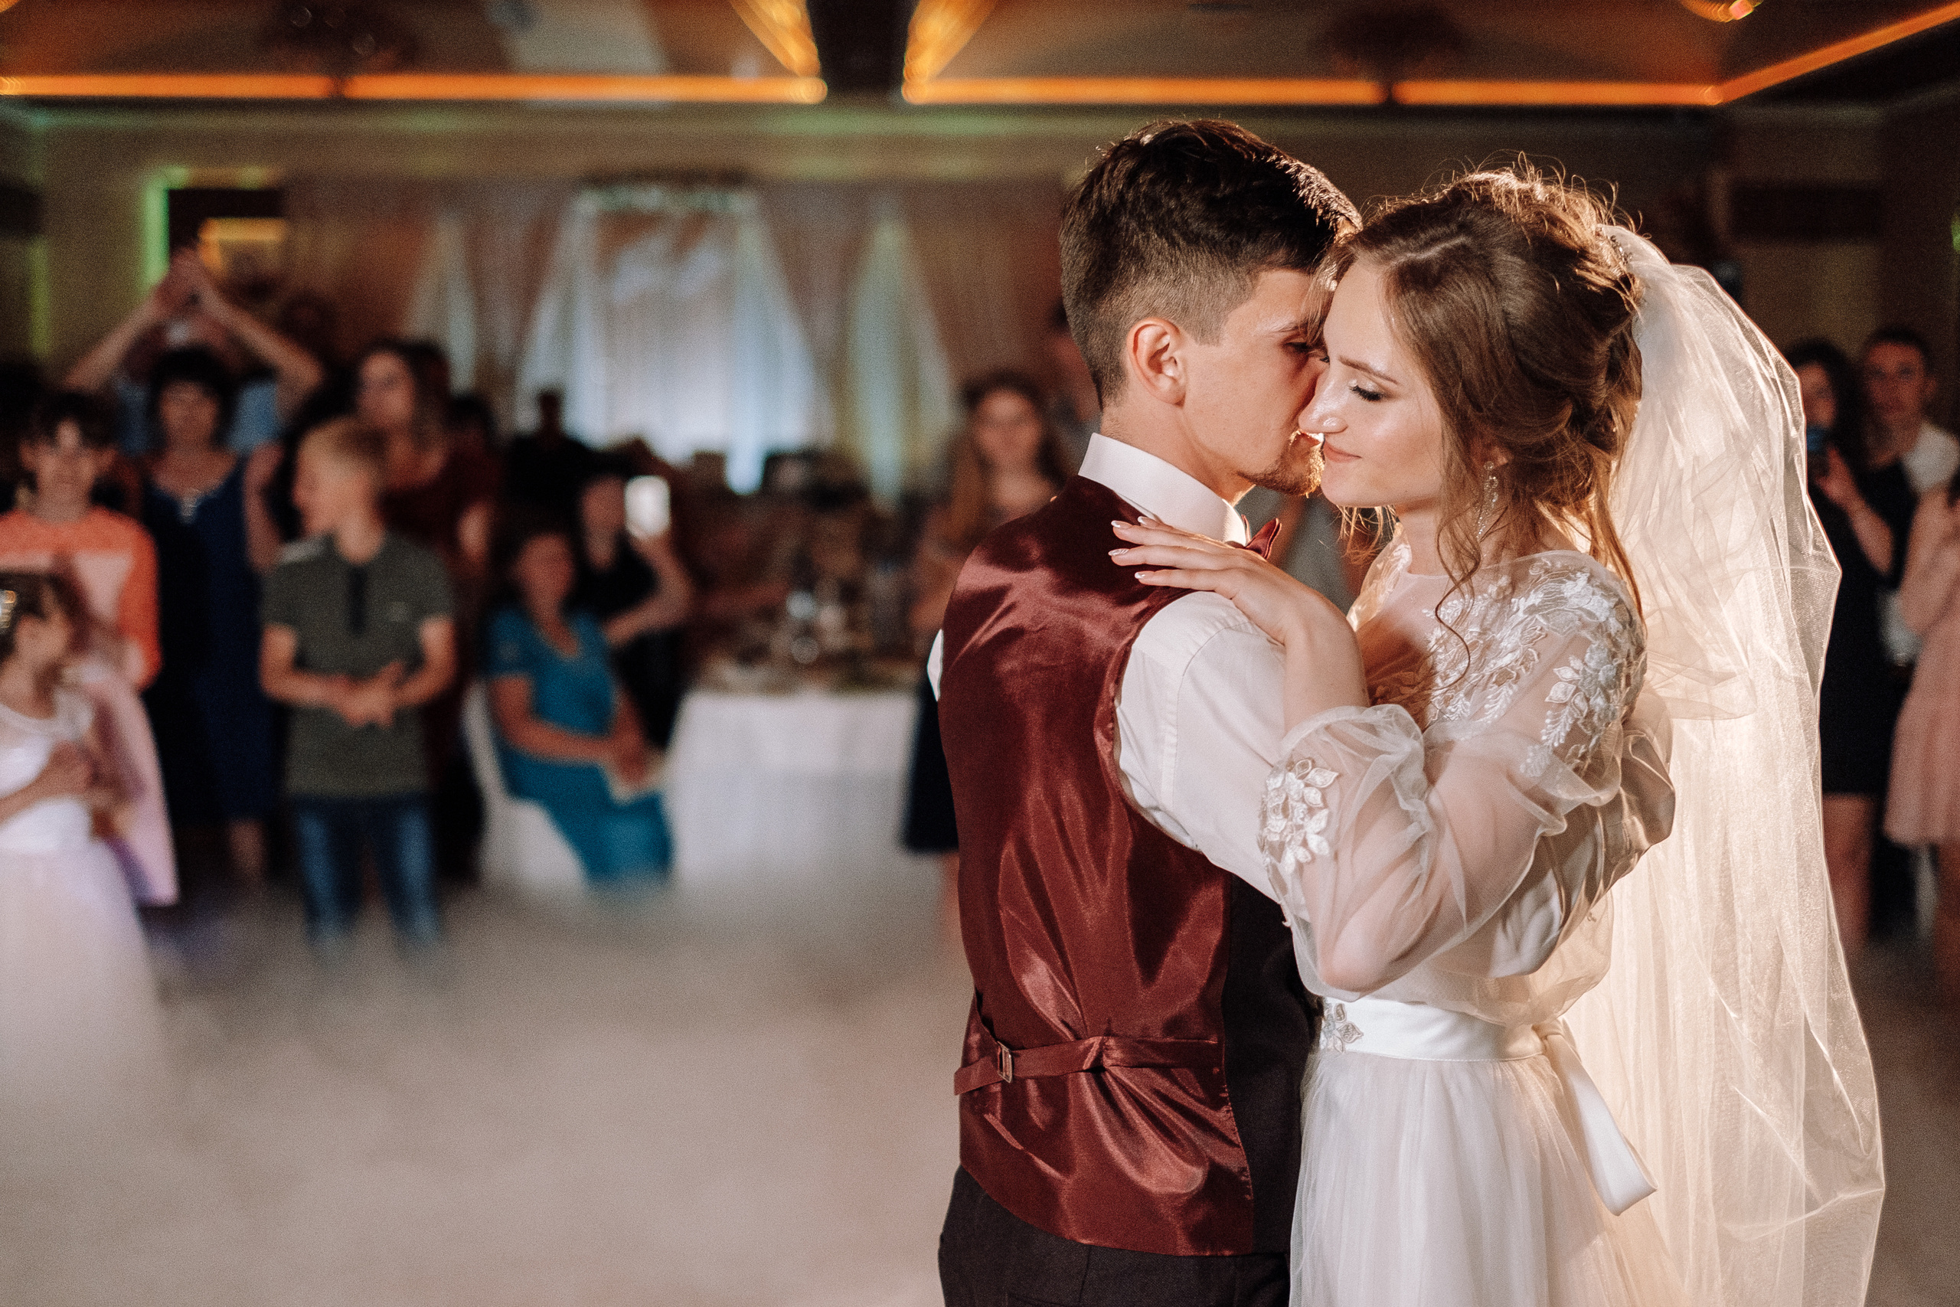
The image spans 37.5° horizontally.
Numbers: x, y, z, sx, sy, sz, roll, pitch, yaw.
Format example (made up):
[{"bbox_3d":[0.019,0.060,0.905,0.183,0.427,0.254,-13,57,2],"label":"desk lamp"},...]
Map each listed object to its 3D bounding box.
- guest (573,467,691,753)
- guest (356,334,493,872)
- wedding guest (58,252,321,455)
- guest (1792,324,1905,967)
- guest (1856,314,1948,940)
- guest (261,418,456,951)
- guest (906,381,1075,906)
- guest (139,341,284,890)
[{"bbox_3d":[-0.908,0.214,7.452,0.440,1.385,0.550,-1,5,-9],"label":"guest"},{"bbox_3d":[-1.351,0.097,7.040,0.420,1.696,0.330,-1,5,-9],"label":"guest"},{"bbox_3d":[-2.186,-0.128,8.023,0.720,1.960,0.400,-2,6,-16],"label":"wedding guest"},{"bbox_3d":[2.064,0.105,6.940,0.420,1.698,0.400,3,6,27],"label":"guest"},{"bbox_3d":[2.299,0.060,7.237,0.460,1.732,0.330,2,6,22],"label":"guest"},{"bbox_3d":[-1.296,0.275,6.052,0.410,1.524,0.300,-1,5,-10],"label":"guest"},{"bbox_3d":[0.048,0.116,7.242,0.440,1.619,0.300,0,5,3],"label":"guest"},{"bbox_3d":[-1.934,0.080,7.239,0.440,1.691,0.350,-1,5,-13],"label":"guest"}]

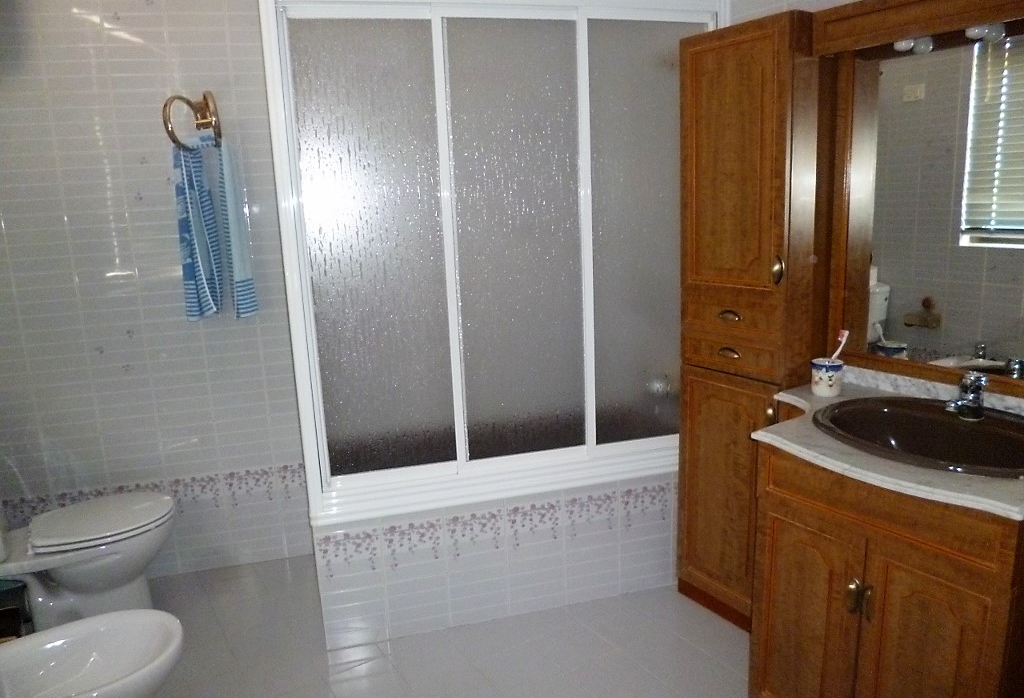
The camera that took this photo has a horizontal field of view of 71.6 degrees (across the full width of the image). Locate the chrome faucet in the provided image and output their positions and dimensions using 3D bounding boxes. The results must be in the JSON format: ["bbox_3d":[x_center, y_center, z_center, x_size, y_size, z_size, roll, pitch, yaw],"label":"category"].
[{"bbox_3d":[1.100,0.116,1.713,0.130,0.112,0.062,-10,14,-33],"label":"chrome faucet"}]

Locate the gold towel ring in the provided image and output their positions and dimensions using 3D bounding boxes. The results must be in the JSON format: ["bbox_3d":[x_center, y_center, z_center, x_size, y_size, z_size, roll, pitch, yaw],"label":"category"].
[{"bbox_3d":[-1.113,-0.793,2.465,0.168,0.180,0.100,-5,12,-13],"label":"gold towel ring"}]

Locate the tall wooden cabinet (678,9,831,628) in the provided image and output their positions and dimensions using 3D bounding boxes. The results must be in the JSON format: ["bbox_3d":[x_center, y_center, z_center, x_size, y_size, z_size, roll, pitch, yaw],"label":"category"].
[{"bbox_3d":[0.754,-0.025,2.239,0.234,1.833,0.381,-10,14,-33],"label":"tall wooden cabinet"}]

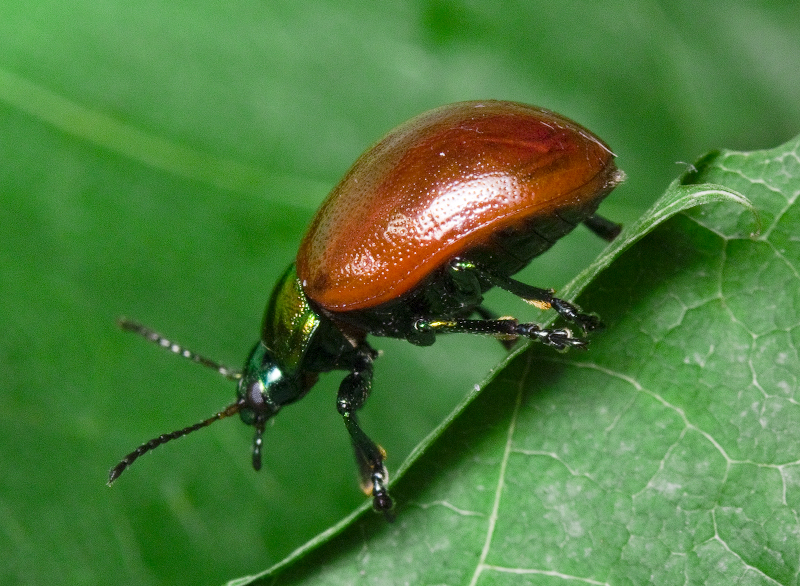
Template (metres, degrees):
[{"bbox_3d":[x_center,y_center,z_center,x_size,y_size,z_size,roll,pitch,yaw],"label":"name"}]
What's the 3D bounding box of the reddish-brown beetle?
[{"bbox_3d":[0.000,0.001,0.053,0.010,0.005,0.005,-30,10,-3],"label":"reddish-brown beetle"}]

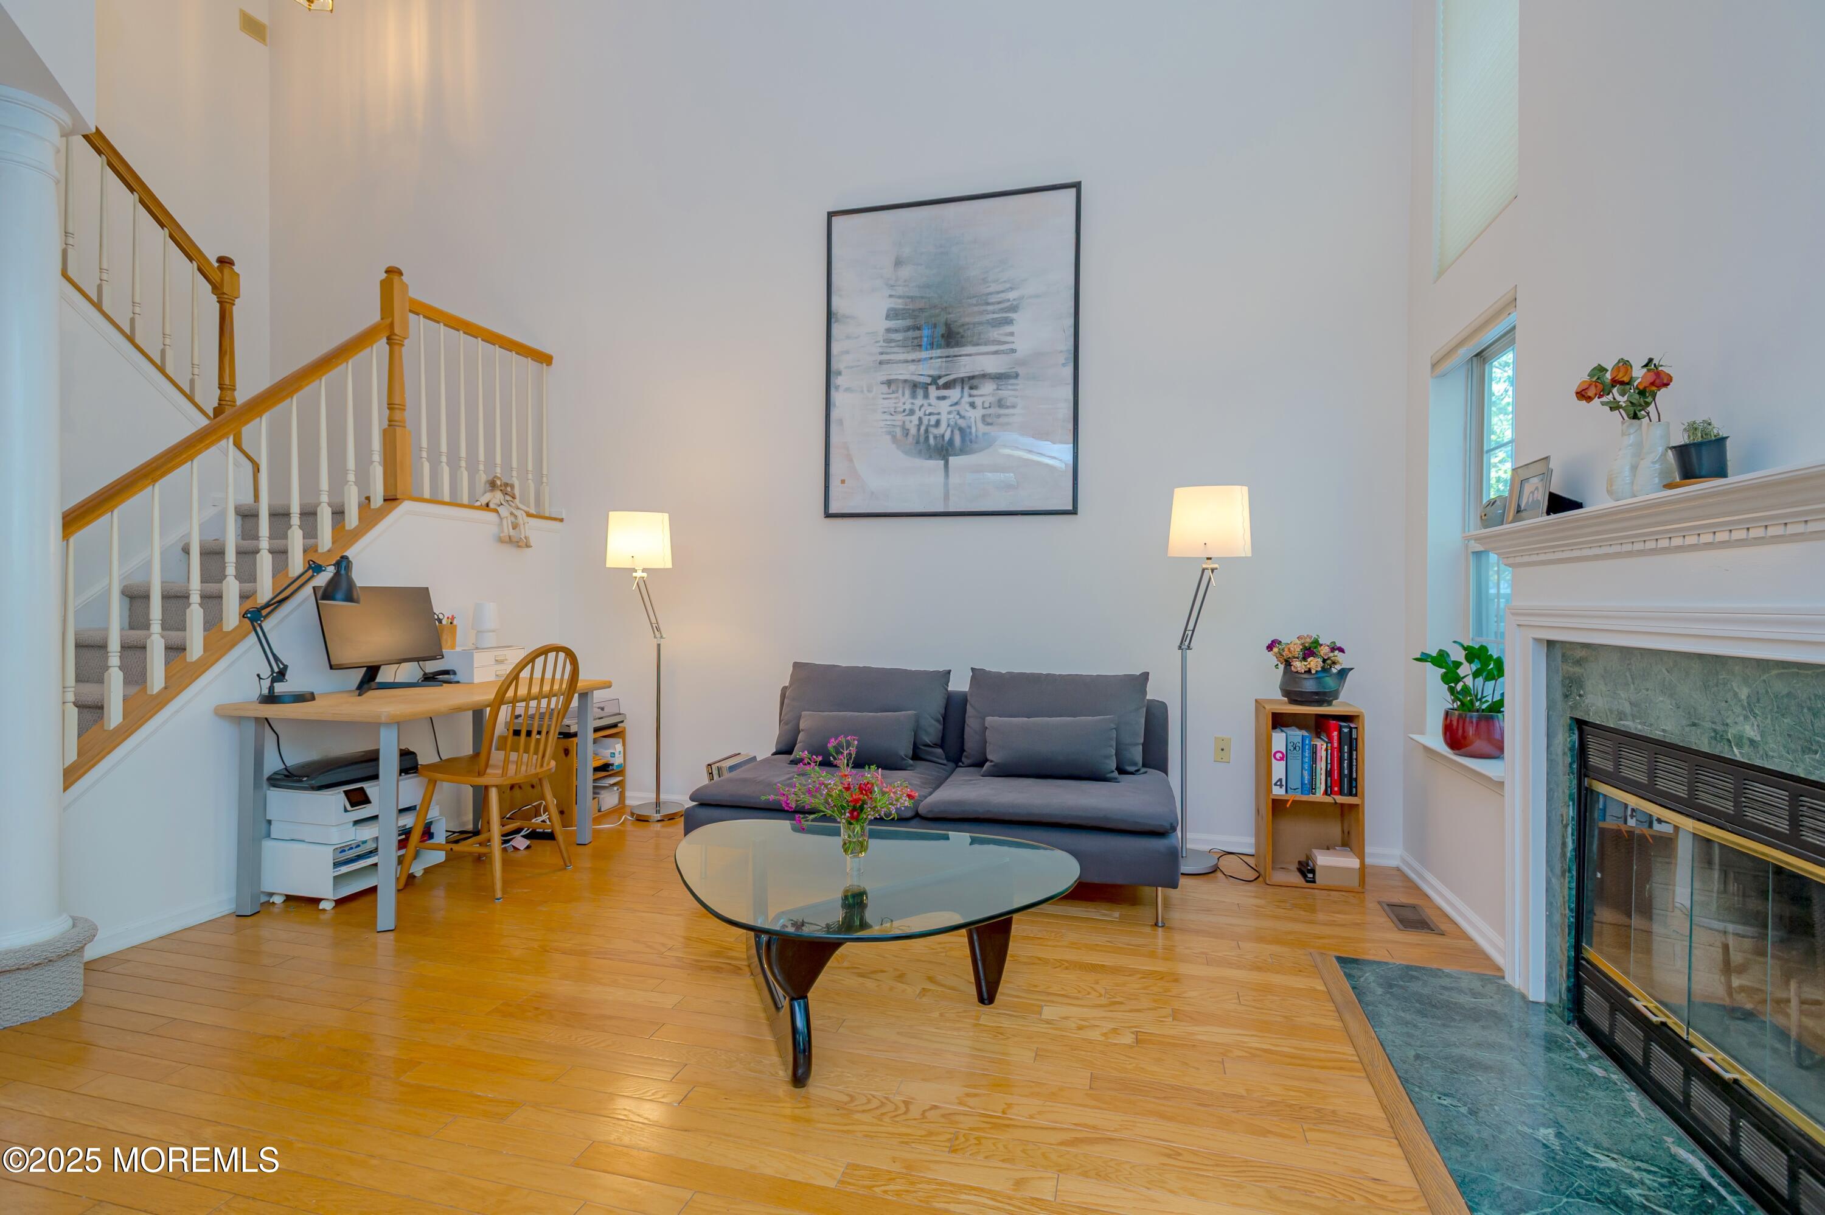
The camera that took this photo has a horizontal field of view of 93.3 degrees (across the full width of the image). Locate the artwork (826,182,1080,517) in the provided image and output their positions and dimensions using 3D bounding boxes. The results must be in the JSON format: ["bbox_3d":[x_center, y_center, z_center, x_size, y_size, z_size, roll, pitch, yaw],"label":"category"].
[{"bbox_3d":[0.175,-1.205,4.146,1.239,1.535,0.036,1,0,14],"label":"artwork"}]

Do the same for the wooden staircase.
[{"bbox_3d":[-3.217,-0.517,3.654,2.060,3.165,2.680,1,0,14],"label":"wooden staircase"}]

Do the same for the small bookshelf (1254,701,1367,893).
[{"bbox_3d":[1.624,0.753,3.530,0.354,0.704,0.280,1,0,14],"label":"small bookshelf"}]

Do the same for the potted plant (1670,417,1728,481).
[{"bbox_3d":[1.516,-0.299,1.659,0.085,0.125,0.085,1,0,14],"label":"potted plant"}]

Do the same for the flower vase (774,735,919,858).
[{"bbox_3d":[-0.192,0.533,2.426,0.430,0.350,0.360,1,0,14],"label":"flower vase"}]

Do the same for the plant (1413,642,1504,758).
[{"bbox_3d":[1.994,0.323,3.072,0.340,0.405,0.360,1,0,14],"label":"plant"}]

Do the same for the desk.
[{"bbox_3d":[-1.906,0.711,3.498,0.700,0.732,1.240,1,0,14],"label":"desk"}]

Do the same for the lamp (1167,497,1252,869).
[{"bbox_3d":[1.227,0.295,3.666,0.392,1.612,0.340,1,0,14],"label":"lamp"}]

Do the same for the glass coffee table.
[{"bbox_3d":[-0.155,0.902,2.323,1.170,0.394,0.915,1,0,14],"label":"glass coffee table"}]

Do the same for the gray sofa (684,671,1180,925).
[{"bbox_3d":[0.124,0.682,3.637,1.870,0.820,0.980,1,0,14],"label":"gray sofa"}]

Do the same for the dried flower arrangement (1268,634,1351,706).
[{"bbox_3d":[1.634,0.258,3.546,0.315,0.288,0.260,1,0,14],"label":"dried flower arrangement"}]

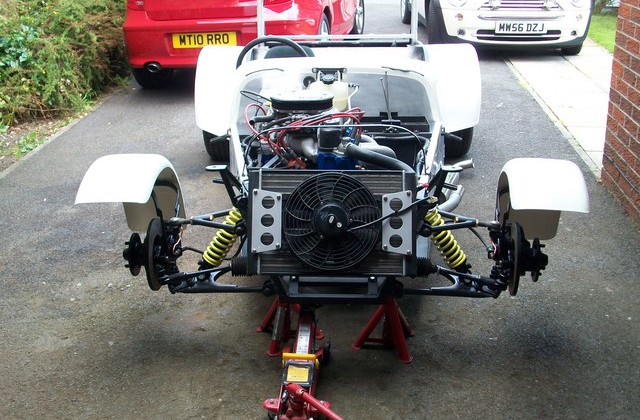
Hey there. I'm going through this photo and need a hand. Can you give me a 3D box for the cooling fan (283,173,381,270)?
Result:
[{"bbox_3d":[0.037,0.035,2.370,0.300,0.297,0.085,0,-5,0],"label":"cooling fan"}]

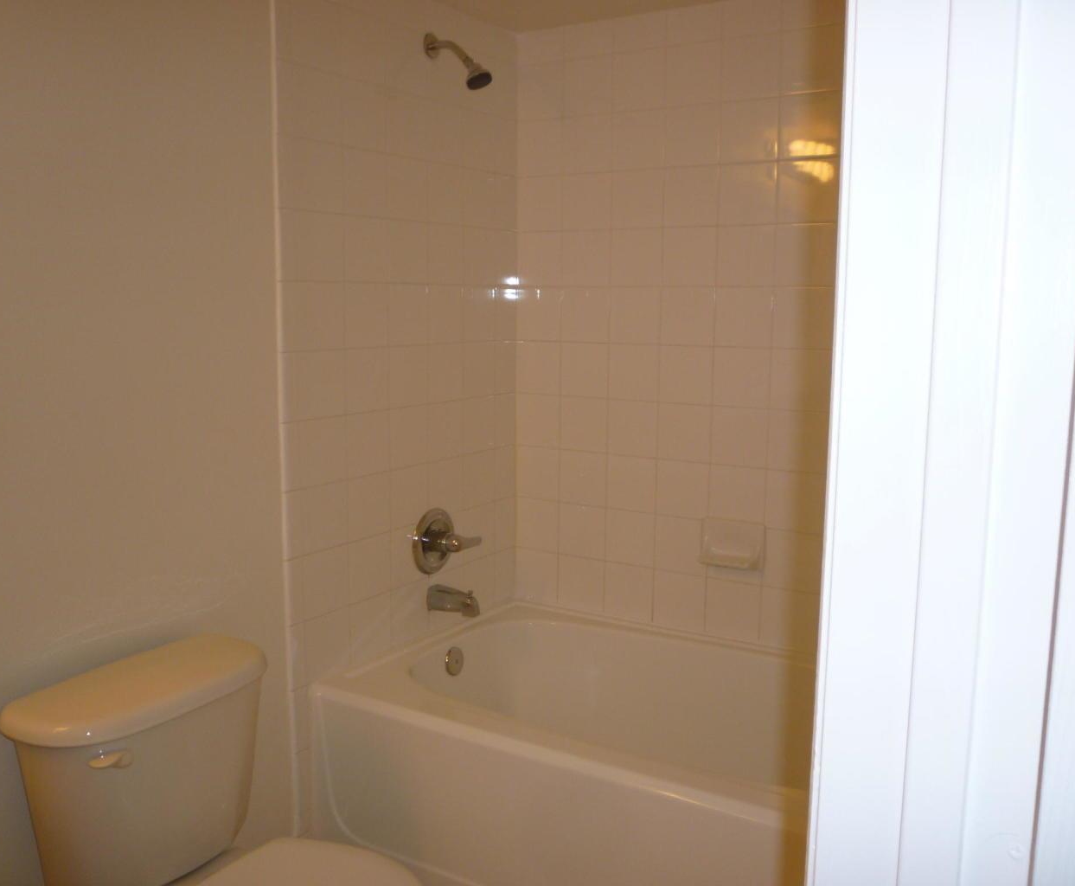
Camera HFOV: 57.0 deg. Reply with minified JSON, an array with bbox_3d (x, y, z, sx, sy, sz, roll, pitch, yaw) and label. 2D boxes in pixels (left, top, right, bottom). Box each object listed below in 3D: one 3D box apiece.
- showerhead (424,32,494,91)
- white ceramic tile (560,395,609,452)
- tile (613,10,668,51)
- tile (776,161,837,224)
[{"bbox_3d":[-0.189,-0.938,2.409,0.178,0.139,0.068,6,10,32],"label":"showerhead"},{"bbox_3d":[0.135,-0.052,2.818,0.152,0.152,0.009,5,9,32],"label":"white ceramic tile"},{"bbox_3d":[0.271,-1.065,2.562,0.151,0.081,0.010,6,10,32],"label":"tile"},{"bbox_3d":[0.659,-0.613,2.407,0.152,0.152,0.009,5,9,32],"label":"tile"}]

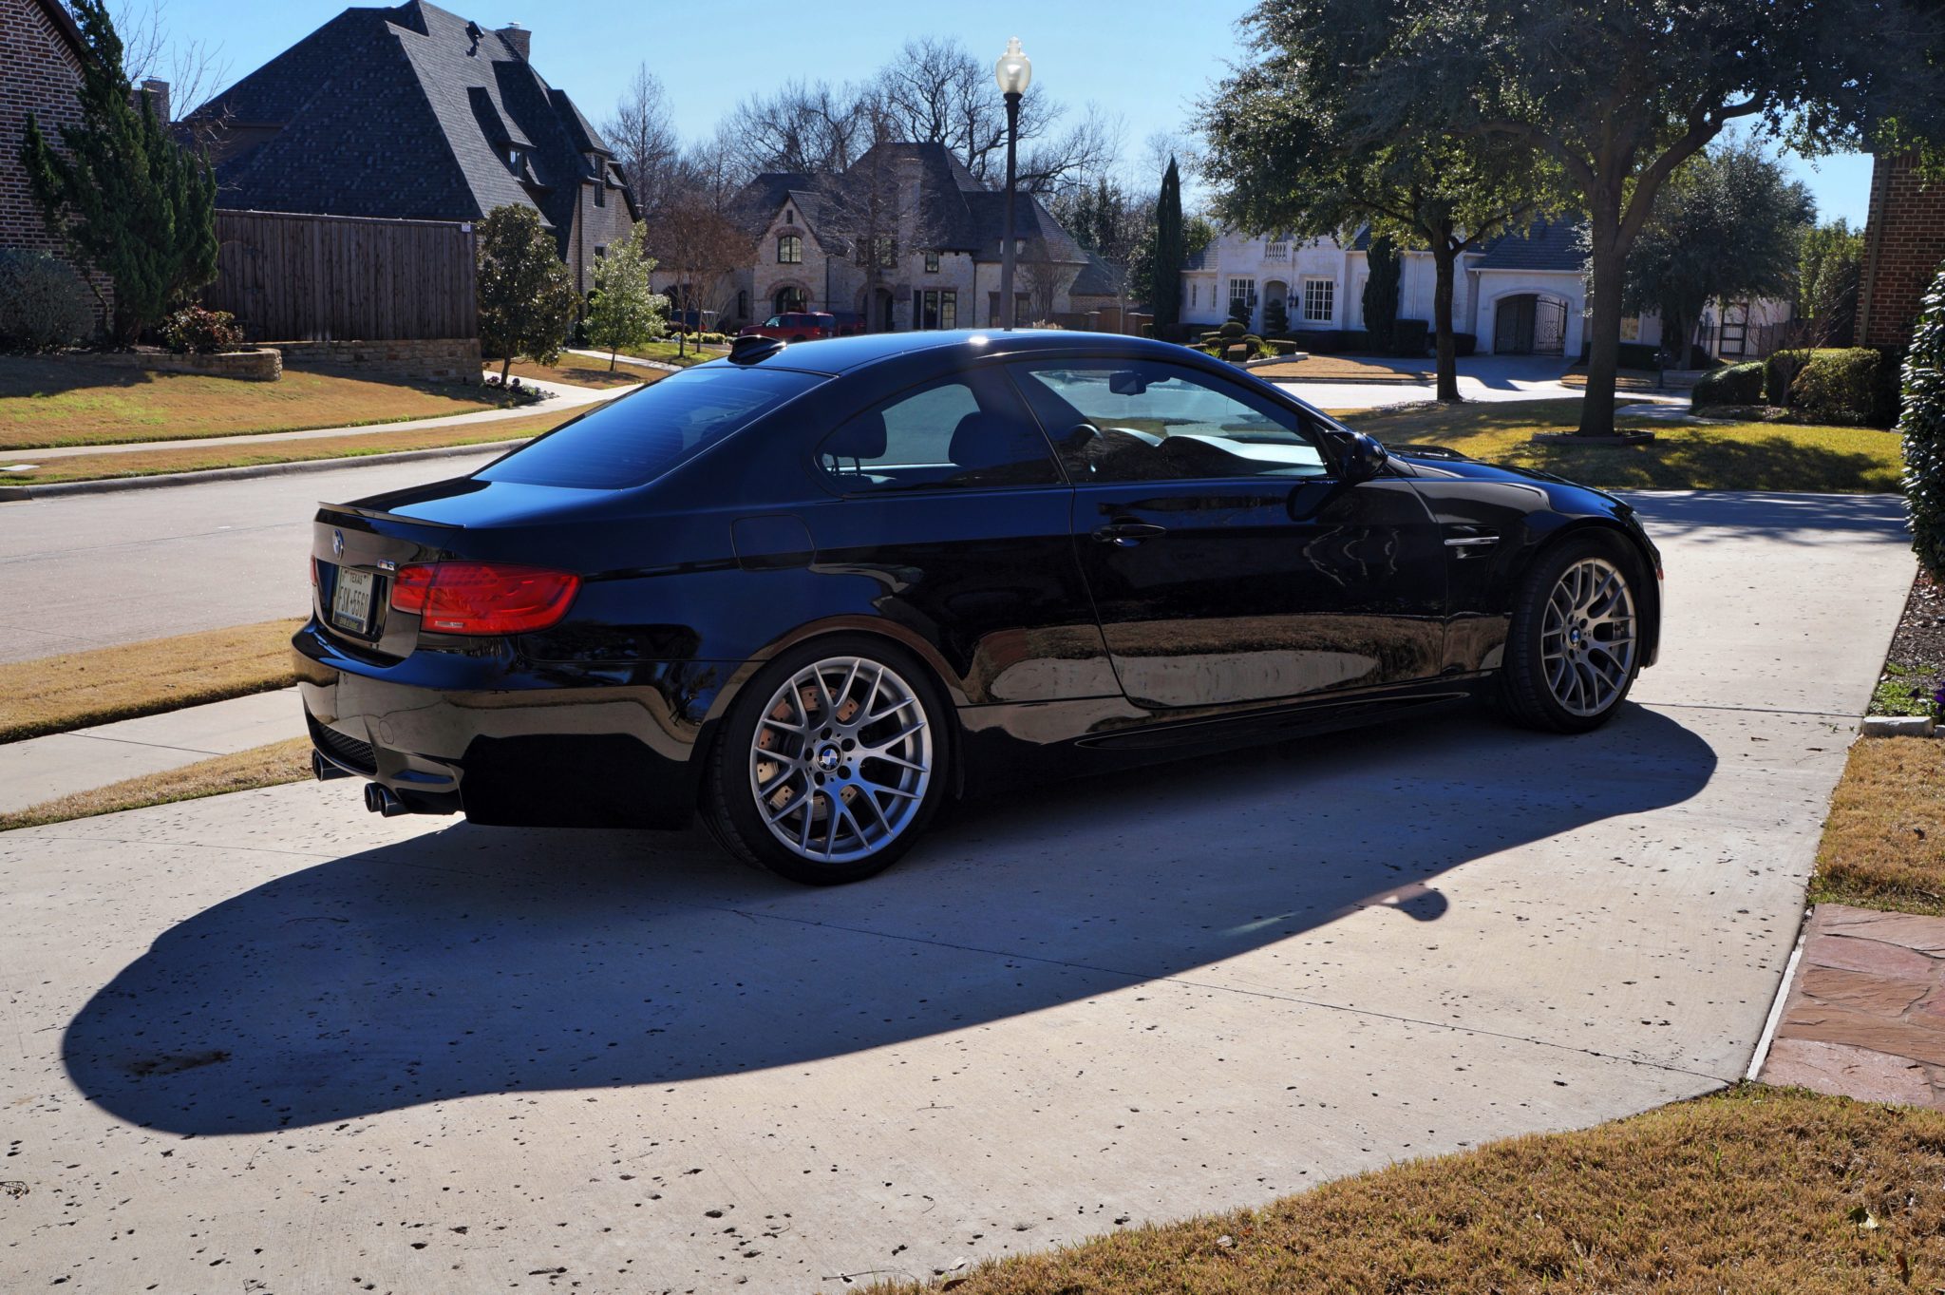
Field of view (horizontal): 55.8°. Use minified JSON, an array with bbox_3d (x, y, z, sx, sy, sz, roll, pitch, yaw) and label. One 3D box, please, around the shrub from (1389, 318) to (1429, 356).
[{"bbox_3d":[19.464,-13.771,81.791,1.760,1.730,1.650,3,11,8],"label":"shrub"}]

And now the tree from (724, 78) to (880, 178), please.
[{"bbox_3d":[-11.772,-29.937,126.662,10.710,17.900,10.710,1,11,0],"label":"tree"}]

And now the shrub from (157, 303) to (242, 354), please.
[{"bbox_3d":[-11.552,-4.767,27.500,1.275,0.718,1.275,-3,11,-22],"label":"shrub"}]

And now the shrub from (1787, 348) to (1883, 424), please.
[{"bbox_3d":[11.023,-3.345,23.445,1.220,0.960,1.300,7,13,28],"label":"shrub"}]

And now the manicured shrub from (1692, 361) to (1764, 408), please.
[{"bbox_3d":[10.919,-3.795,26.516,1.100,0.720,1.250,7,13,28],"label":"manicured shrub"}]

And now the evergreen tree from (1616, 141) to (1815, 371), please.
[{"bbox_3d":[27.272,-14.759,69.000,8.396,8.492,8.396,6,11,20],"label":"evergreen tree"}]

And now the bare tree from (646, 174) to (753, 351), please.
[{"bbox_3d":[-10.596,-14.910,71.516,4.320,6.840,4.320,1,11,0],"label":"bare tree"}]

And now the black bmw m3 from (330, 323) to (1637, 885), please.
[{"bbox_3d":[0.266,-0.336,5.959,4.615,1.400,1.840,-8,11,-31],"label":"black bmw m3"}]

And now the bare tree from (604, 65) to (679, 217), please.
[{"bbox_3d":[-20.166,-26.950,112.001,4.520,16.490,4.520,1,11,0],"label":"bare tree"}]

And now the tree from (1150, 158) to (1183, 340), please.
[{"bbox_3d":[8.158,-16.693,77.000,1.338,7.665,1.338,3,11,5],"label":"tree"}]

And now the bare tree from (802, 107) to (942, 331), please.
[{"bbox_3d":[-3.741,-15.815,69.000,5.197,9.081,5.197,1,11,-3],"label":"bare tree"}]

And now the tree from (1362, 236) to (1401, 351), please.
[{"bbox_3d":[16.446,-14.206,74.000,1.531,4.752,1.531,4,11,12],"label":"tree"}]

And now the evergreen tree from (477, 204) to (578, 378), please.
[{"bbox_3d":[-8.898,-7.007,36.500,1.994,3.471,1.994,-1,11,-14],"label":"evergreen tree"}]

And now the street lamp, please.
[{"bbox_3d":[0.447,-4.859,22.500,0.447,5.152,0.447,2,10,1],"label":"street lamp"}]

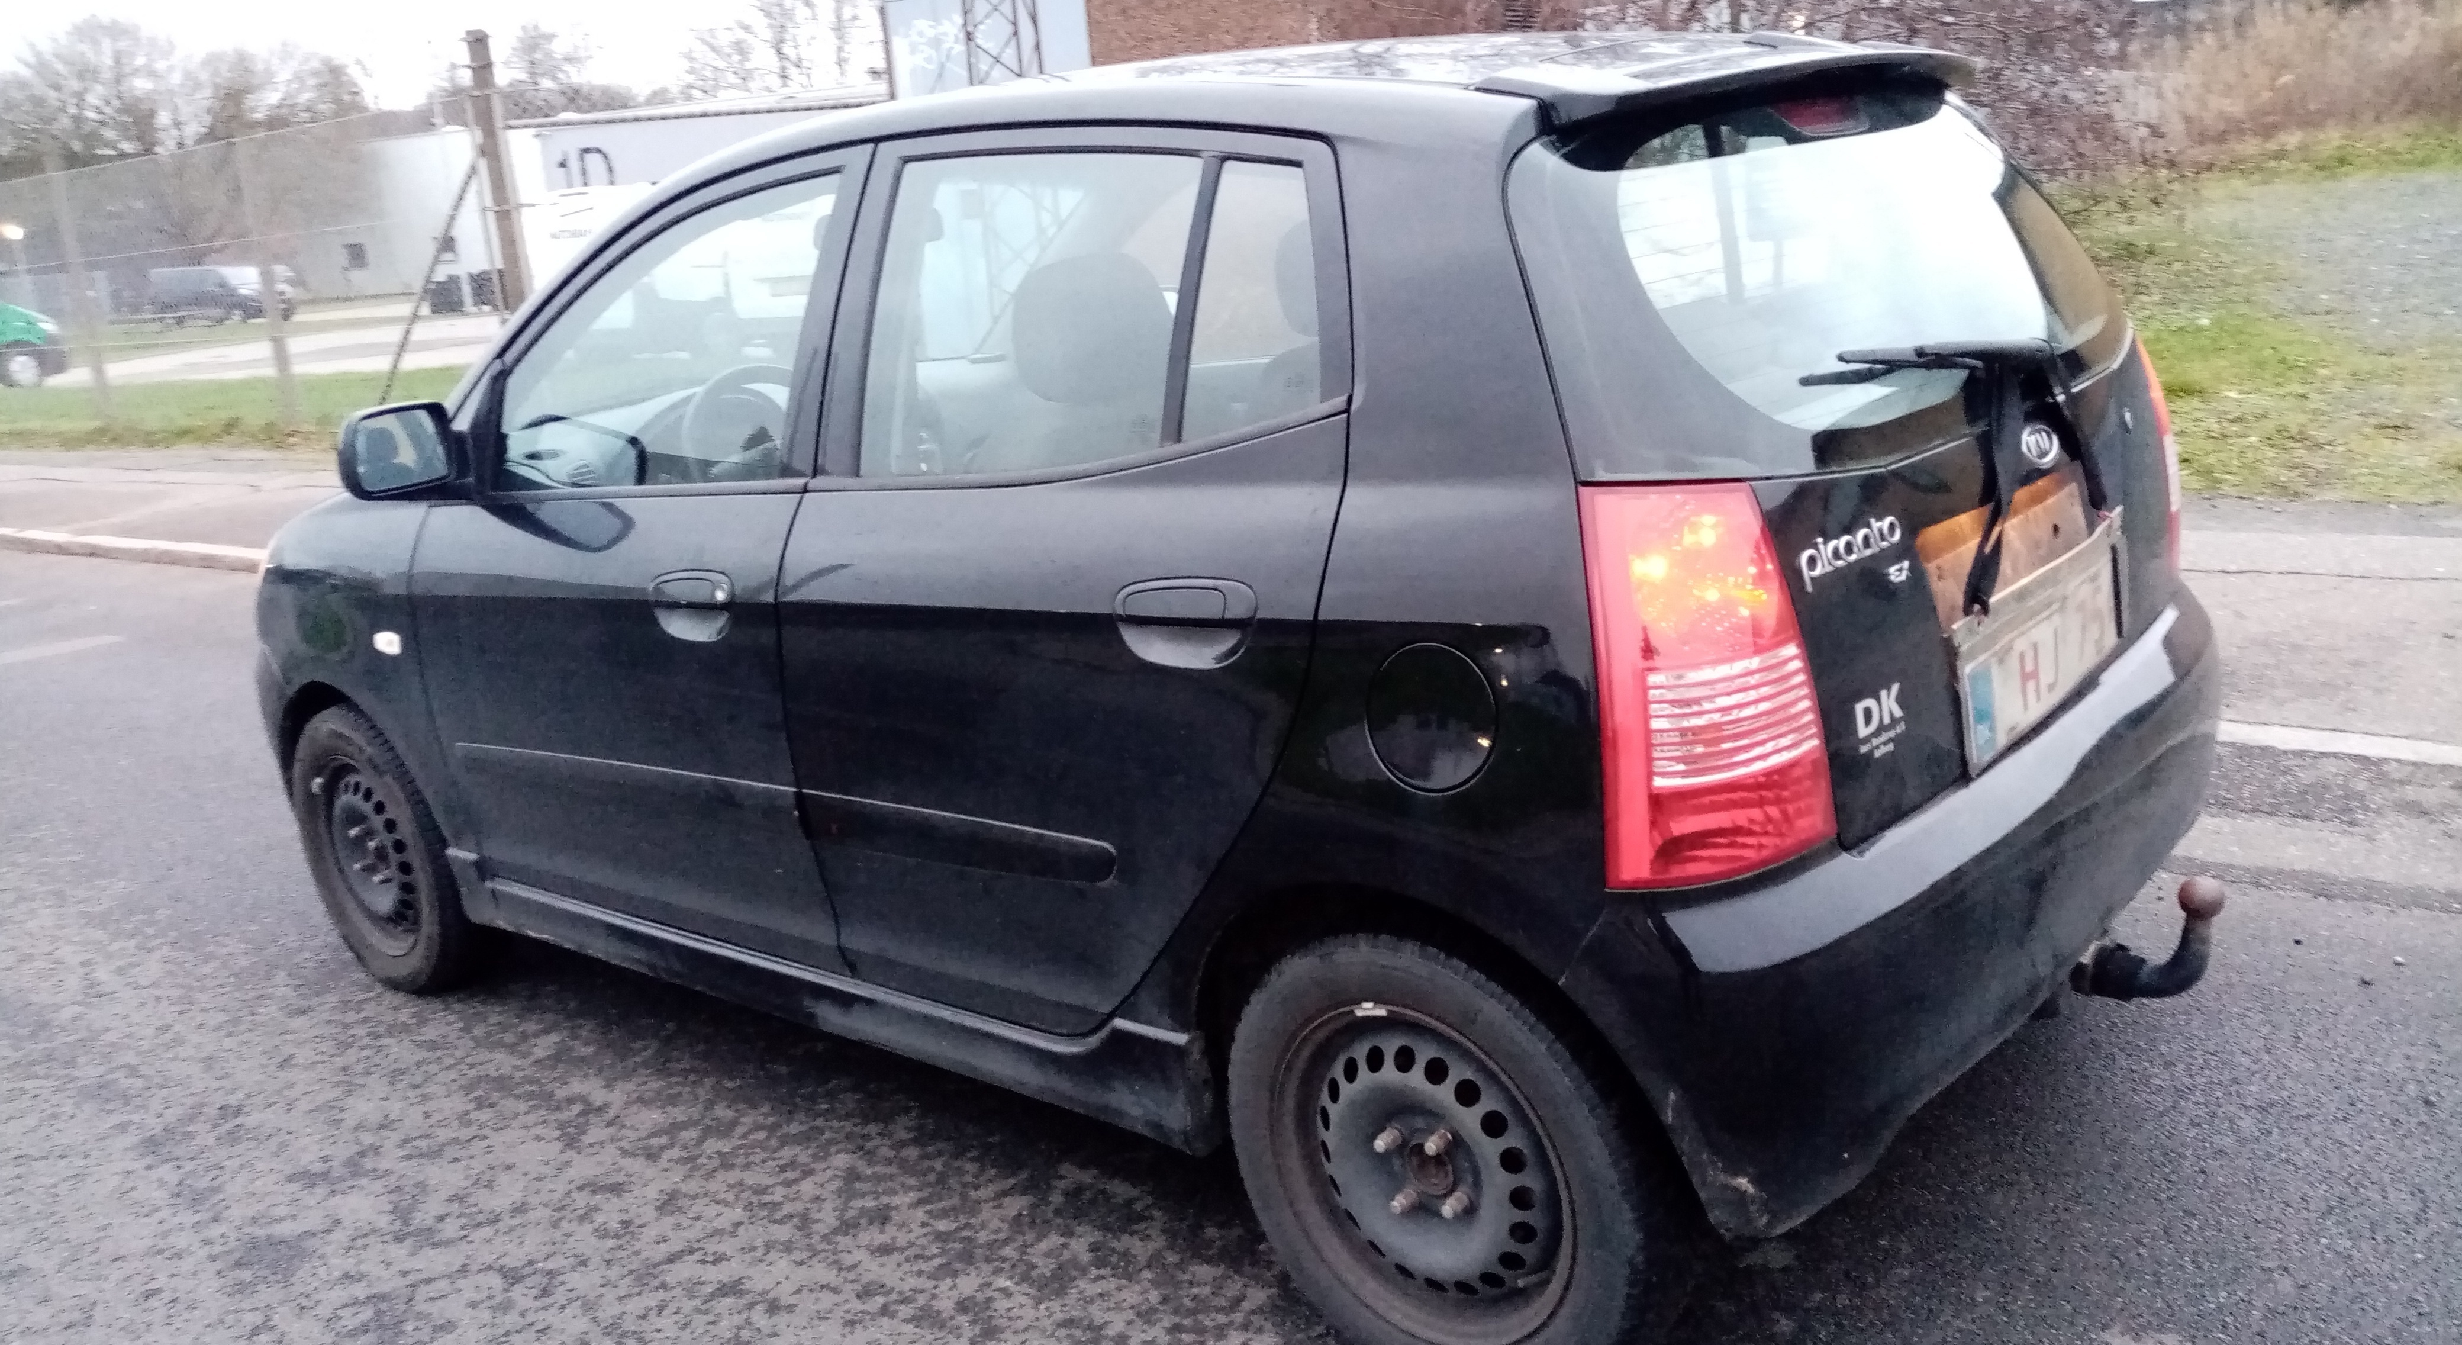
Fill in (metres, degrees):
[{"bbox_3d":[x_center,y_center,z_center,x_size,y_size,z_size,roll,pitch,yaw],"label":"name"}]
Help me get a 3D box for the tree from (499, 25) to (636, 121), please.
[{"bbox_3d":[-28.306,-21.440,81.498,6.500,13.500,6.500,-9,13,-17],"label":"tree"}]

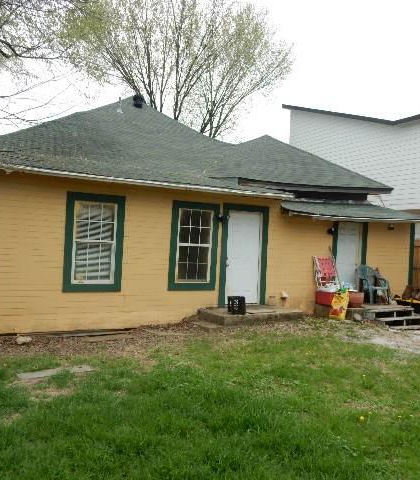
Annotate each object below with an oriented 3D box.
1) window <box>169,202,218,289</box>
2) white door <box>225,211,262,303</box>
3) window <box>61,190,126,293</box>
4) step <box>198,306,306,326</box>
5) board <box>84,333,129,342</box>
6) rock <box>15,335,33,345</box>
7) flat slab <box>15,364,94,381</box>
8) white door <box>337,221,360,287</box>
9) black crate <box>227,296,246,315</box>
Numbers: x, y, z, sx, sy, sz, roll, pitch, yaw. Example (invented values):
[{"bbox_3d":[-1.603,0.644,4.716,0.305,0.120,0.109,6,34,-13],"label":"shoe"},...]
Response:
[{"bbox_3d":[-0.310,0.138,9.609,1.053,1.834,0.100,3,0,-24],"label":"window"},{"bbox_3d":[0.759,0.397,10.113,0.835,2.020,0.050,3,0,-24],"label":"white door"},{"bbox_3d":[-2.176,0.062,8.777,1.099,1.860,0.100,3,0,-24],"label":"window"},{"bbox_3d":[0.838,1.579,9.582,2.100,0.210,1.030,3,0,-24],"label":"step"},{"bbox_3d":[-1.880,1.775,8.430,0.920,0.060,0.220,3,0,-33],"label":"board"},{"bbox_3d":[-3.161,1.685,7.846,0.280,0.140,0.200,3,0,-24],"label":"rock"},{"bbox_3d":[-1.990,1.741,6.026,0.920,0.050,0.240,3,0,-40],"label":"flat slab"},{"bbox_3d":[3.374,0.532,11.291,0.740,2.020,0.050,3,0,-24],"label":"white door"},{"bbox_3d":[0.542,1.300,9.173,0.285,0.320,0.320,3,0,-6],"label":"black crate"}]

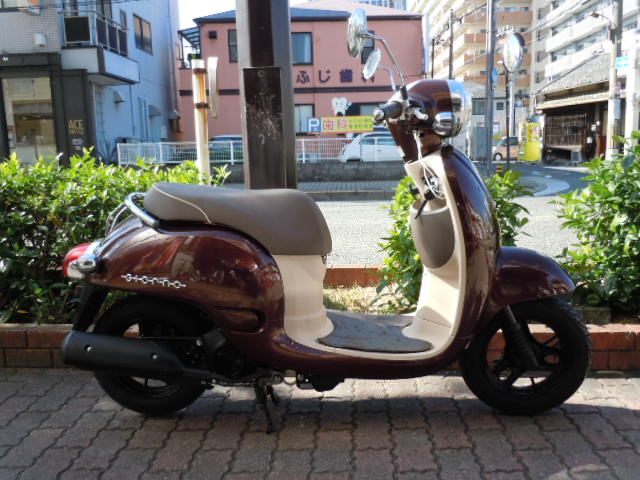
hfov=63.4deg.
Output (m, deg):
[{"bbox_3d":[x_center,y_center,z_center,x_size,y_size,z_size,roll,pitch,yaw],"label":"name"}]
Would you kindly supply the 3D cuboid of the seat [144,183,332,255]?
[{"bbox_3d":[-0.252,-0.077,1.579,0.575,0.225,0.270,-1,10,3],"label":"seat"}]

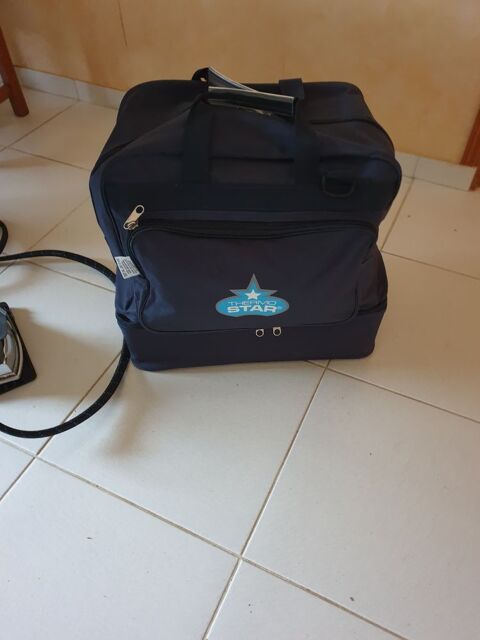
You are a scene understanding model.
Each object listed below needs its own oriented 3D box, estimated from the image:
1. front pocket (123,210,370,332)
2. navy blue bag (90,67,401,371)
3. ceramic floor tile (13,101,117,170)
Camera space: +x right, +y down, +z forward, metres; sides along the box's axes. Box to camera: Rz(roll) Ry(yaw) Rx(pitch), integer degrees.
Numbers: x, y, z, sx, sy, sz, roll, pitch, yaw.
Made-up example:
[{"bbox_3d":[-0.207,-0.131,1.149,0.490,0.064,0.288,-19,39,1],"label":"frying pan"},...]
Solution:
[{"bbox_3d":[0.020,-0.073,0.814,0.384,0.236,0.044,-3,49,-2],"label":"front pocket"},{"bbox_3d":[0.011,-0.155,0.887,0.456,0.464,0.256,-3,49,-2],"label":"navy blue bag"},{"bbox_3d":[-0.474,-0.624,1.619,0.400,0.010,0.392,19,51,17],"label":"ceramic floor tile"}]

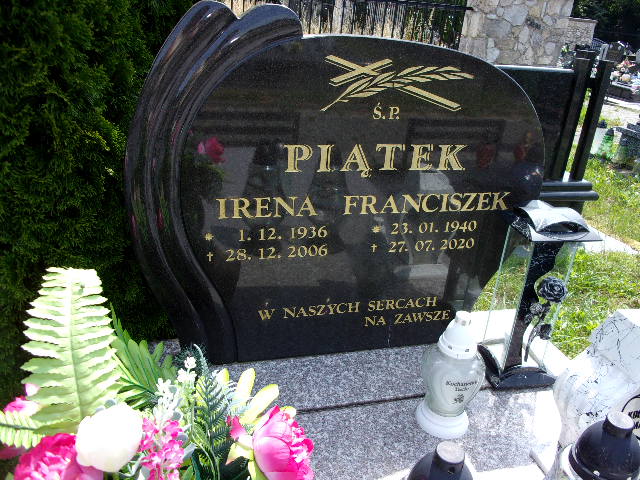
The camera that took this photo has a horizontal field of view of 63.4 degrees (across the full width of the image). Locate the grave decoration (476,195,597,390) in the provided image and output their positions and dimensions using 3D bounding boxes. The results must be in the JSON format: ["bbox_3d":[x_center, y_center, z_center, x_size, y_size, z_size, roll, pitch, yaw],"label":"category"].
[{"bbox_3d":[0.557,0.138,1.353,0.169,0.473,0.169,1,24,-6],"label":"grave decoration"}]

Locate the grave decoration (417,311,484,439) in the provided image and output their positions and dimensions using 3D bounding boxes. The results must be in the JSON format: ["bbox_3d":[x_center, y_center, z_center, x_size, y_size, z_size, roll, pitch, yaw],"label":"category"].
[{"bbox_3d":[0.300,0.296,1.179,0.136,0.293,0.125,3,24,-1],"label":"grave decoration"}]

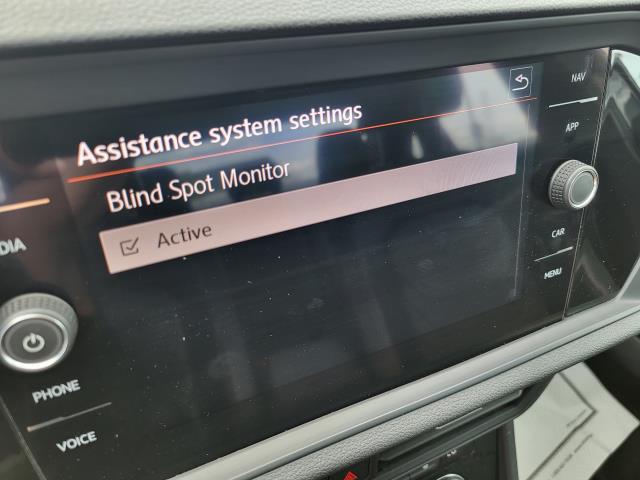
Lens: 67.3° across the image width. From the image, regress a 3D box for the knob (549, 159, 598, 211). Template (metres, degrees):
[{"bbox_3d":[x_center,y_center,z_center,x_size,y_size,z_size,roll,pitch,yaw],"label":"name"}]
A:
[{"bbox_3d":[0.111,-0.024,0.210,0.022,0.022,0.009,-15,26,-21],"label":"knob"}]

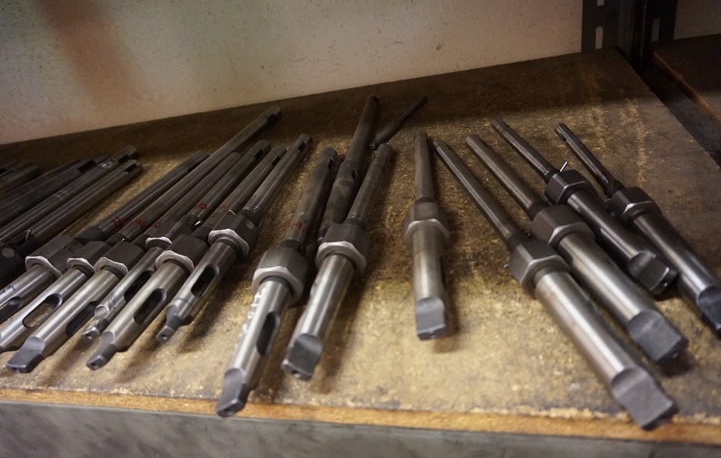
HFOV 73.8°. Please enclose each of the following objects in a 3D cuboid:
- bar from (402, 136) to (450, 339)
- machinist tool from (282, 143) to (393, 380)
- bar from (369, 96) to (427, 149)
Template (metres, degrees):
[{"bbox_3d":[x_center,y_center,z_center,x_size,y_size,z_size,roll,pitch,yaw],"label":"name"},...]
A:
[{"bbox_3d":[0.072,-0.032,0.534,0.046,0.043,0.432,-8,29,11],"label":"bar"},{"bbox_3d":[-0.004,-0.005,0.516,0.049,0.046,0.412,-5,30,16],"label":"machinist tool"},{"bbox_3d":[0.070,-0.185,0.809,0.014,0.014,0.208,7,37,32],"label":"bar"}]

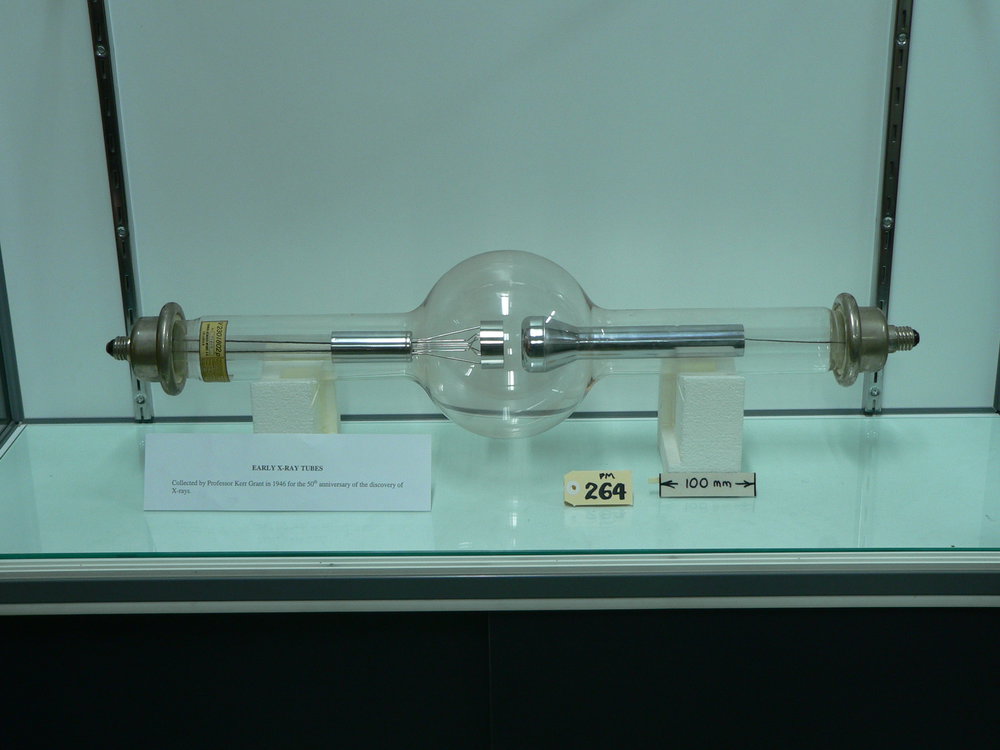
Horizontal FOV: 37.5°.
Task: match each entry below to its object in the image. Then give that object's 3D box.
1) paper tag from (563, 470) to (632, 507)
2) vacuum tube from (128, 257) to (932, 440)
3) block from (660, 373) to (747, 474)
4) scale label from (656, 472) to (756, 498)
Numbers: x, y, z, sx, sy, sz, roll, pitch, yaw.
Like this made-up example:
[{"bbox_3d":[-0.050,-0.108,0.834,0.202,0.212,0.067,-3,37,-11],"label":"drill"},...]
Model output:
[{"bbox_3d":[0.103,0.119,1.539,0.071,0.035,0.003,-1,-8,1],"label":"paper tag"},{"bbox_3d":[0.011,-0.032,1.573,0.866,0.200,0.200,-1,20,1],"label":"vacuum tube"},{"bbox_3d":[0.217,0.042,1.598,0.077,0.129,0.124,-1,20,1],"label":"block"},{"bbox_3d":[0.219,0.116,1.552,0.101,0.026,0.004,-1,-7,1],"label":"scale label"}]

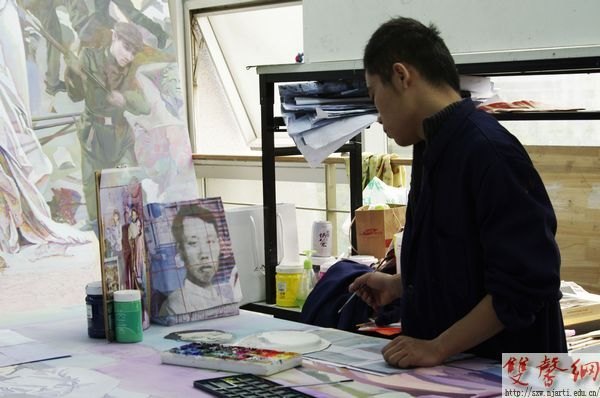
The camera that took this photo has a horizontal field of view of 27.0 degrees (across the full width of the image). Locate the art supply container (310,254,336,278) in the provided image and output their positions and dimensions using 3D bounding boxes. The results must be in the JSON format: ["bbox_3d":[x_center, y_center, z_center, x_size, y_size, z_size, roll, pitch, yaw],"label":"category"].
[{"bbox_3d":[0.074,0.247,4.000,0.081,0.116,0.081,-2,5,0],"label":"art supply container"}]

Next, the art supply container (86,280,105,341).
[{"bbox_3d":[-0.440,0.248,2.800,0.078,0.116,0.078,-2,5,0],"label":"art supply container"}]

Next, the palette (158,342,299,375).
[{"bbox_3d":[-0.137,0.317,2.467,0.266,0.021,0.111,2,6,35],"label":"palette"}]

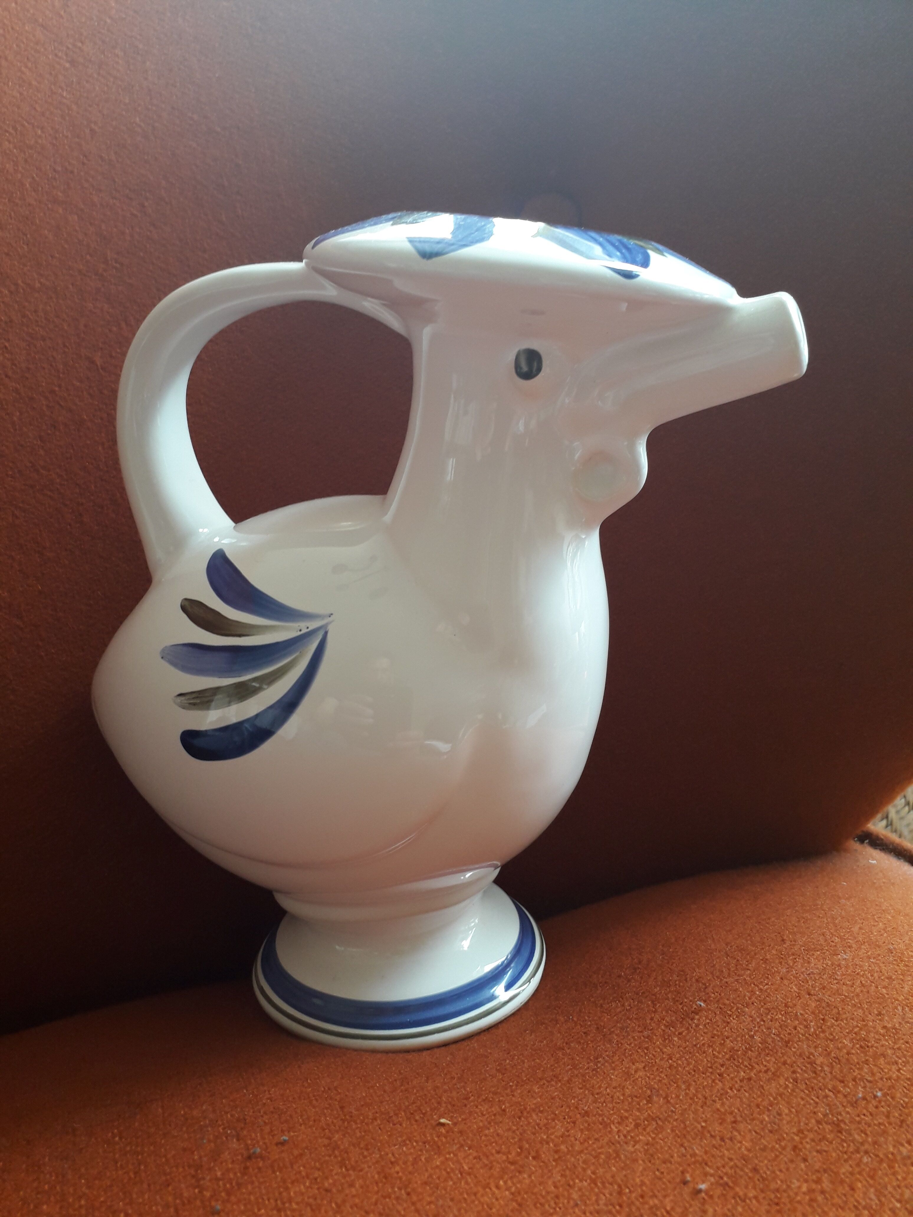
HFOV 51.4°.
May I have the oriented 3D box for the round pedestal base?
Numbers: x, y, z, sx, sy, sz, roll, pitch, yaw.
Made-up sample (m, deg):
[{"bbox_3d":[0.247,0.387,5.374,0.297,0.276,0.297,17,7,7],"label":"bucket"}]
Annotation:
[{"bbox_3d":[-0.019,0.106,0.312,0.097,0.027,0.097,-2,15,1],"label":"round pedestal base"}]

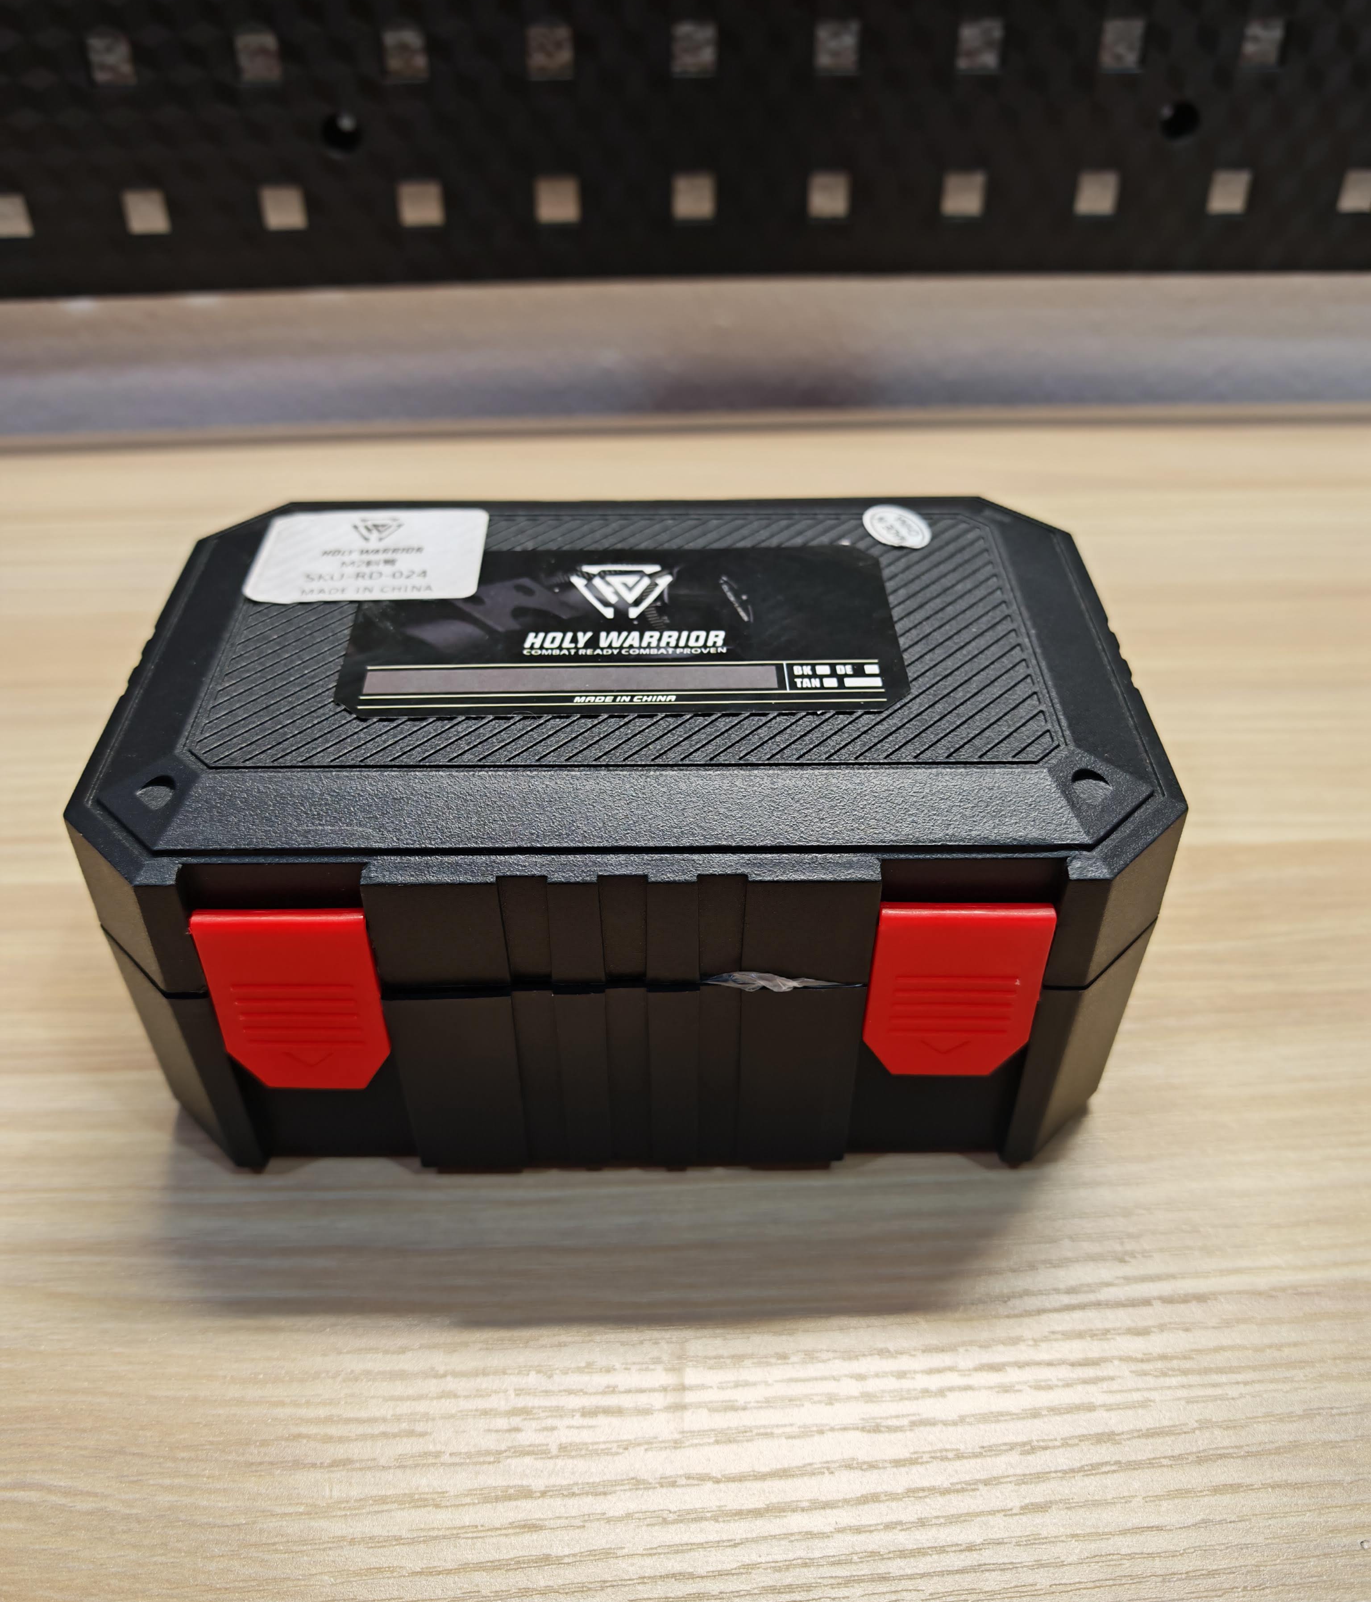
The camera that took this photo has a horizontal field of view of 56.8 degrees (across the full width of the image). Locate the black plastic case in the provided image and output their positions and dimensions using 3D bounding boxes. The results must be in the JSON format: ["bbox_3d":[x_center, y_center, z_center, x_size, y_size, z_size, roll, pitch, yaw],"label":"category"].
[{"bbox_3d":[-0.009,-0.001,0.237,0.169,0.079,0.107,0,43,0],"label":"black plastic case"}]

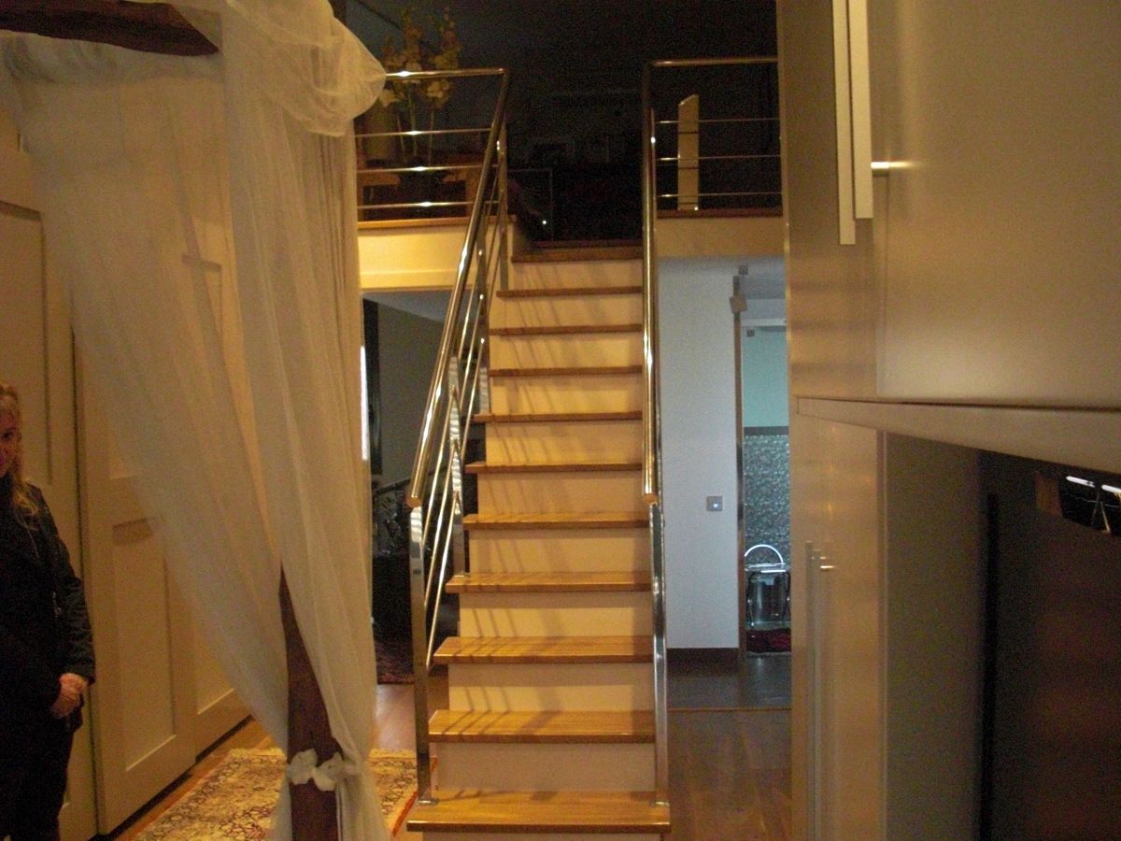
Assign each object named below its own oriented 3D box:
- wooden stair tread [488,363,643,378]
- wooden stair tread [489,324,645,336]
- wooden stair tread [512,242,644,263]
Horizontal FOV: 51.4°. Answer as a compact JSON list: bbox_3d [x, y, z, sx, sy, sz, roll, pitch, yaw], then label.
[{"bbox_3d":[0.053,-0.214,5.152,0.763,0.029,0.266,-1,2,5],"label":"wooden stair tread"},{"bbox_3d":[0.069,-0.412,5.396,0.763,0.029,0.266,-1,2,5],"label":"wooden stair tread"},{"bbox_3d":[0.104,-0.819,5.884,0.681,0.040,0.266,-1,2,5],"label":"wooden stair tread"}]

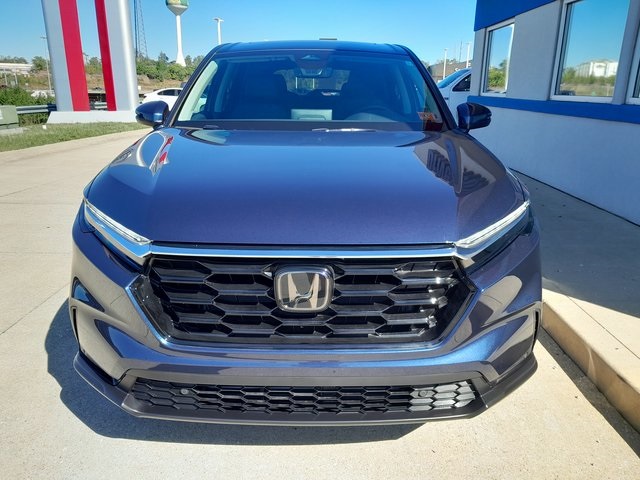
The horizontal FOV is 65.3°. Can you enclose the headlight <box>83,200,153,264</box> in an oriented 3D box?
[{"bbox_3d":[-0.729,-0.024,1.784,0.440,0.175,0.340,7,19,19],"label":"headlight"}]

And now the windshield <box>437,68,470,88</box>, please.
[{"bbox_3d":[3.557,-4.270,13.200,0.750,0.600,1.450,0,18,-2],"label":"windshield"}]

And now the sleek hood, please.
[{"bbox_3d":[-0.043,-0.270,2.082,1.680,0.250,1.280,0,18,0],"label":"sleek hood"}]

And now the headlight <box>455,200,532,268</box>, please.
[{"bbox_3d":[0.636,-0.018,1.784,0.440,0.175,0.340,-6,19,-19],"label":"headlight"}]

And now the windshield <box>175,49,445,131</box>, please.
[{"bbox_3d":[-0.040,-0.867,2.888,1.520,0.490,0.880,0,18,0],"label":"windshield"}]

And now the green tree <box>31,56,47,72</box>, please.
[{"bbox_3d":[-59.210,-36.914,105.000,3.600,3.700,3.400,0,18,0],"label":"green tree"}]

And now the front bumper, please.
[{"bbox_3d":[-0.045,0.294,1.833,1.850,0.690,0.560,0,18,0],"label":"front bumper"}]

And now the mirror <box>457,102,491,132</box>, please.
[{"bbox_3d":[0.911,-0.739,2.969,0.213,0.185,0.180,0,18,0],"label":"mirror"}]

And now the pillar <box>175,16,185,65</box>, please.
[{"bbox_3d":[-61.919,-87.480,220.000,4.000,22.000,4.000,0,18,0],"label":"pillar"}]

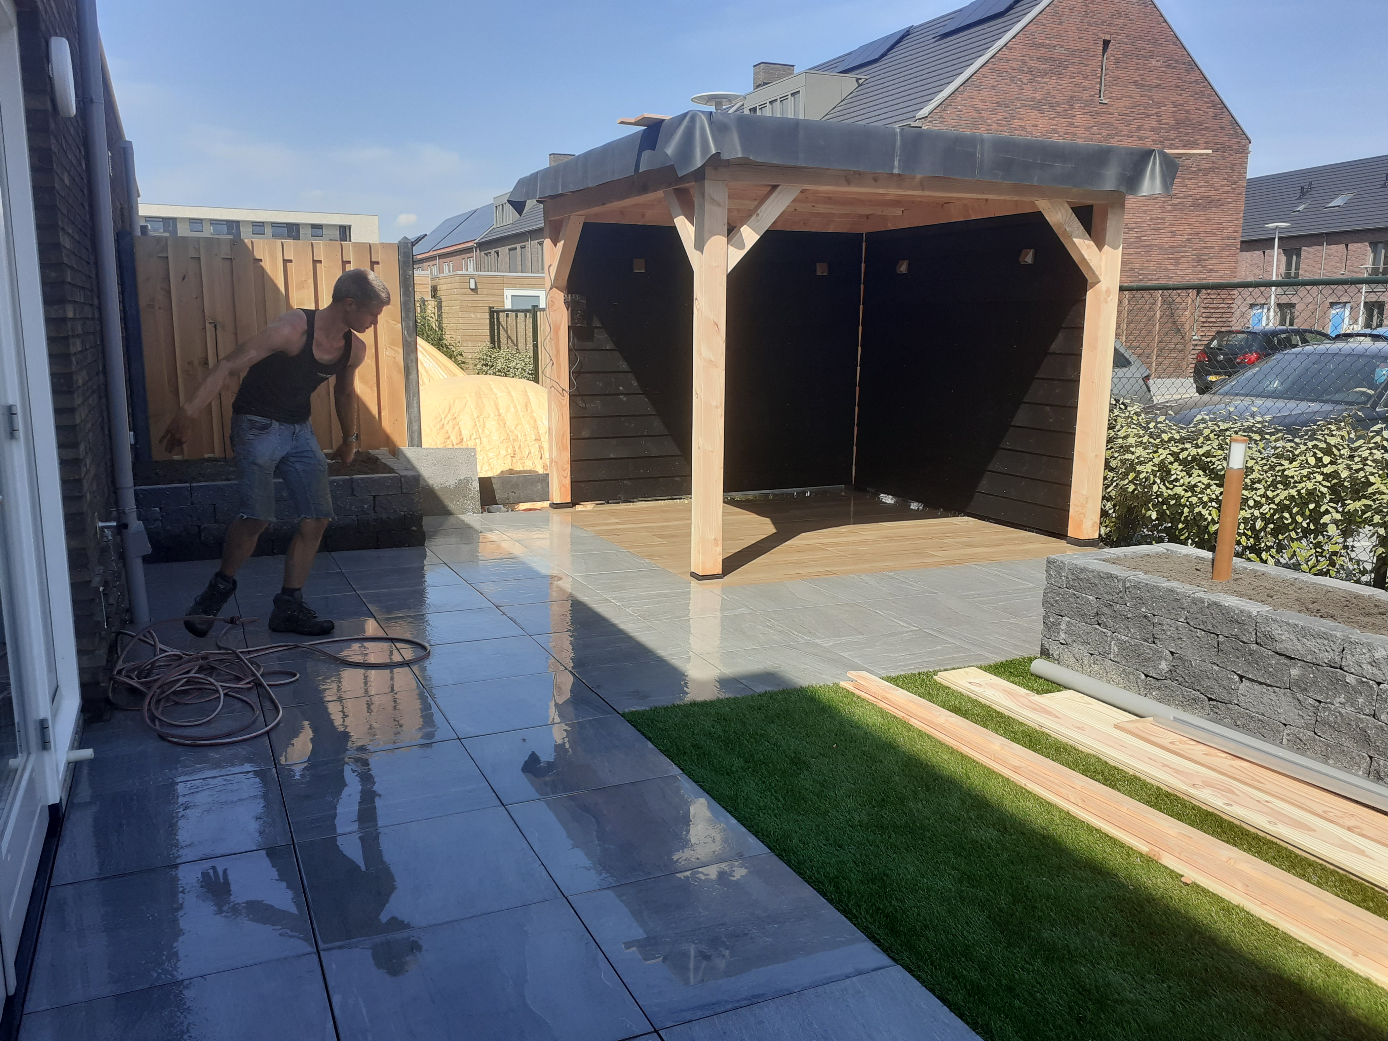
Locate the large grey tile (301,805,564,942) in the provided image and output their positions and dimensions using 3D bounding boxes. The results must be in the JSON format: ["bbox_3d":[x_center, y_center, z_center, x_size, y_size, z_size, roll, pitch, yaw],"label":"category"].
[{"bbox_3d":[-0.730,0.955,2.926,0.598,0.030,0.598,-4,11,-24],"label":"large grey tile"}]

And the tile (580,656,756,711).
[{"bbox_3d":[-0.136,0.693,4.527,0.600,0.030,0.600,-4,11,-25],"label":"tile"}]

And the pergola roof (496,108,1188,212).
[{"bbox_3d":[0.831,-2.421,7.905,3.450,0.275,3.420,-4,11,-25],"label":"pergola roof"}]

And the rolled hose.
[{"bbox_3d":[-1.760,0.593,4.590,1.300,0.110,1.600,-4,11,-25],"label":"rolled hose"}]

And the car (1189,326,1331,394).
[{"bbox_3d":[13.550,-3.620,24.680,4.150,1.480,1.760,-4,11,-24],"label":"car"}]

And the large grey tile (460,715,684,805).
[{"bbox_3d":[-0.433,0.826,3.731,0.600,0.030,0.600,-4,11,-25],"label":"large grey tile"}]

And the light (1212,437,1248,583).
[{"bbox_3d":[2.226,-0.049,4.487,0.077,0.594,0.077,-4,11,-25],"label":"light"}]

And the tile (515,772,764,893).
[{"bbox_3d":[-0.184,0.915,3.175,0.598,0.030,0.598,-4,11,-24],"label":"tile"}]

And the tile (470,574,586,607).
[{"bbox_3d":[-0.888,0.408,6.110,0.600,0.030,0.600,-4,11,-25],"label":"tile"}]

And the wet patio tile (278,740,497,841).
[{"bbox_3d":[-0.983,0.861,3.464,0.598,0.030,0.598,-4,11,-24],"label":"wet patio tile"}]

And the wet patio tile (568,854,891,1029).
[{"bbox_3d":[0.073,1.006,2.631,0.600,0.030,0.600,-4,11,-25],"label":"wet patio tile"}]

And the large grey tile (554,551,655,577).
[{"bbox_3d":[-0.615,0.272,6.905,0.600,0.030,0.600,-4,11,-25],"label":"large grey tile"}]

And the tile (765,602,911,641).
[{"bbox_3d":[0.729,0.528,5.550,0.600,0.030,0.600,-4,11,-25],"label":"tile"}]

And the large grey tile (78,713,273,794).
[{"bbox_3d":[-1.784,0.803,3.744,0.600,0.030,0.600,-4,11,-25],"label":"large grey tile"}]

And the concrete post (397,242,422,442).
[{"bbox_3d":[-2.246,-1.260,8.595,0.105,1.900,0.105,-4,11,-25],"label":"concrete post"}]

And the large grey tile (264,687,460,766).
[{"bbox_3d":[-1.236,0.767,4.002,0.598,0.030,0.598,-4,11,-24],"label":"large grey tile"}]

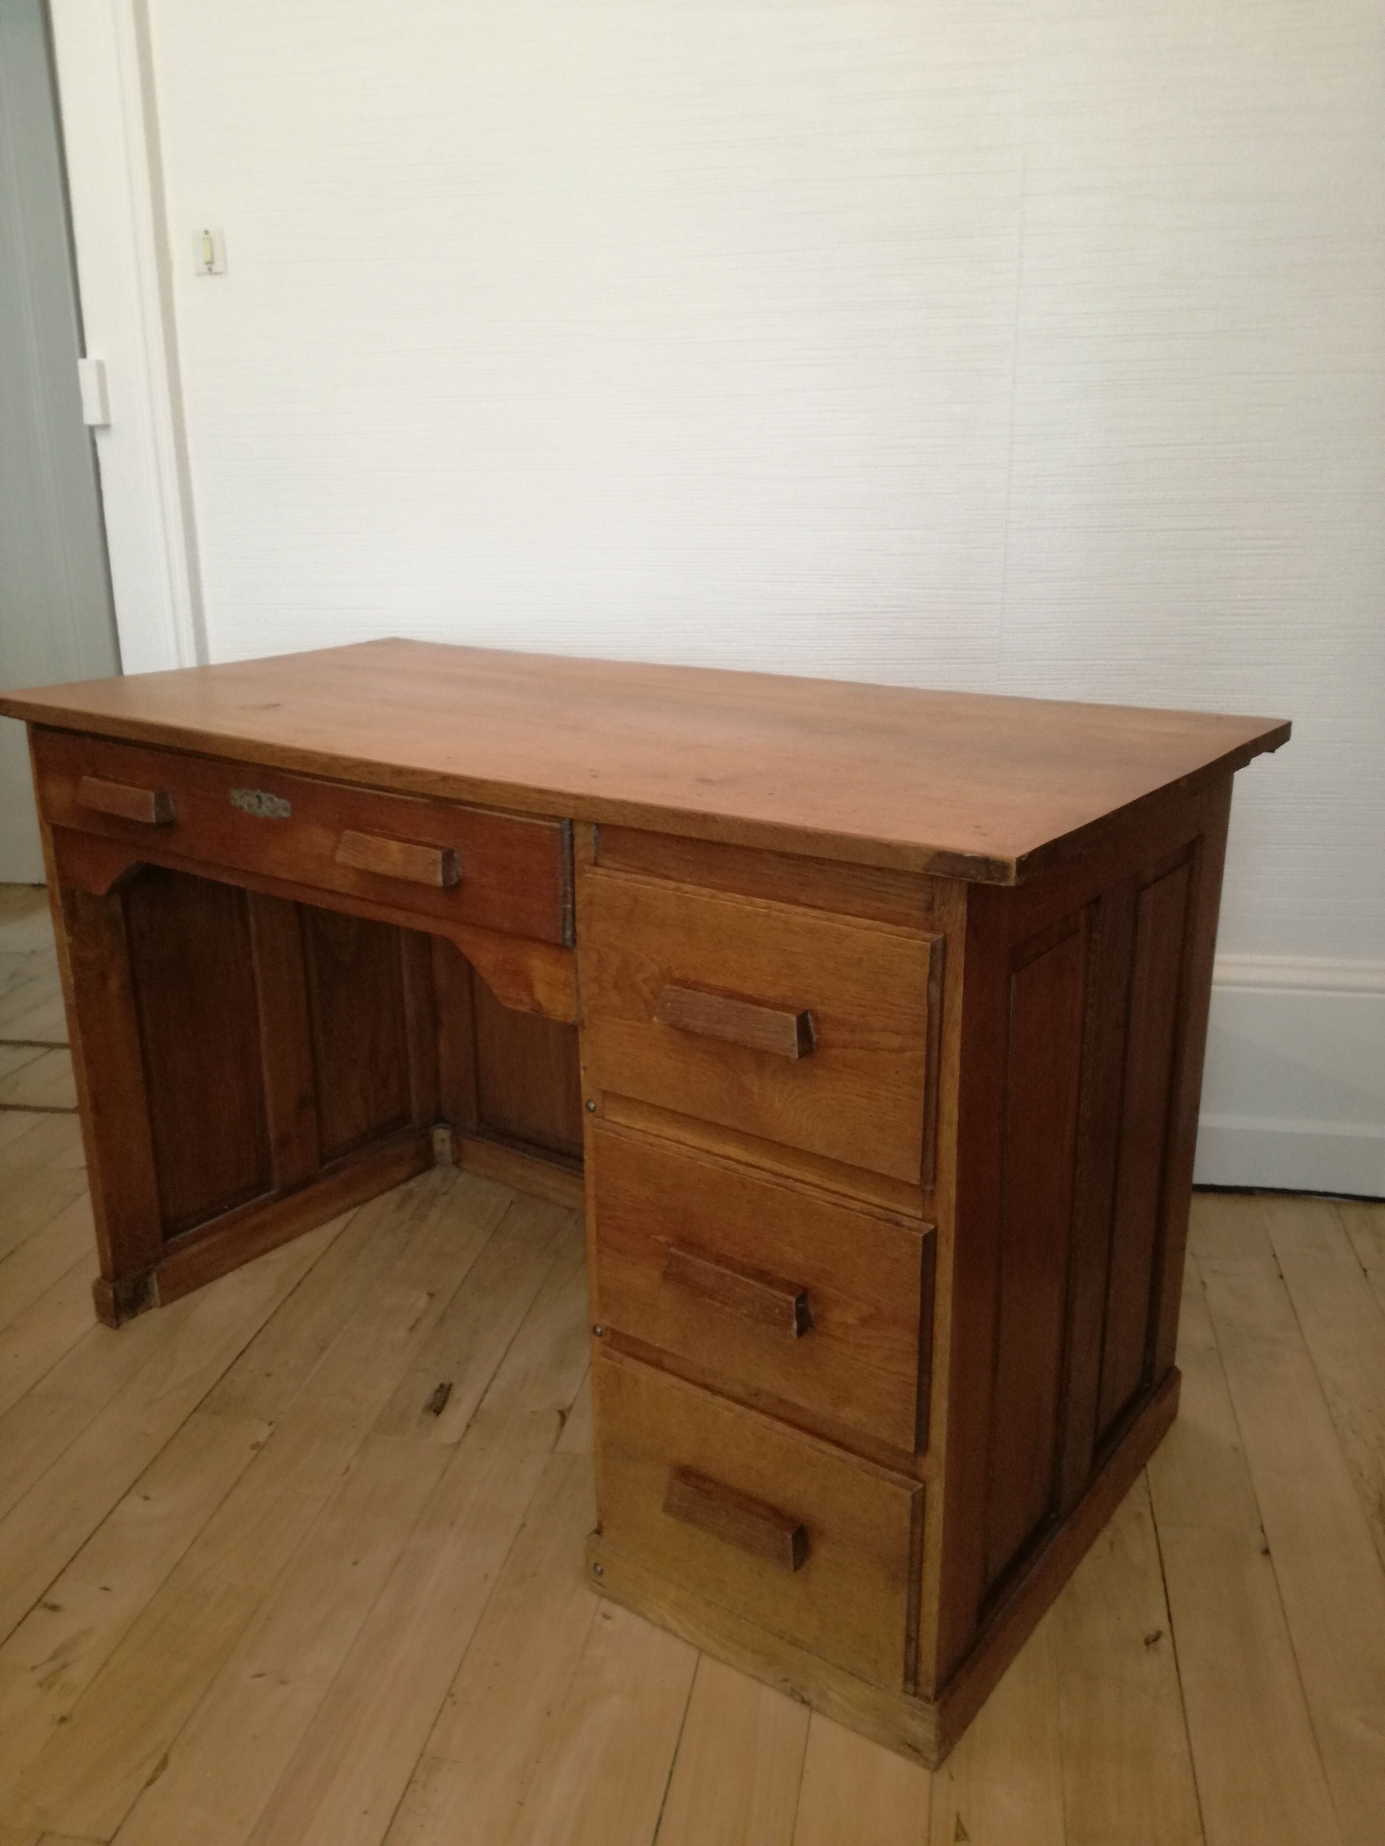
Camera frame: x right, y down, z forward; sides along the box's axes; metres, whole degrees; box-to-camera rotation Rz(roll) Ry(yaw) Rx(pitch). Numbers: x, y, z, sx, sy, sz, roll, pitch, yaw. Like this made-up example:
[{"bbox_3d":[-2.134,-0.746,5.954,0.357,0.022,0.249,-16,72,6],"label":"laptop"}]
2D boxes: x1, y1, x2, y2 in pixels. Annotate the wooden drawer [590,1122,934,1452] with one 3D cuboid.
[{"bbox_3d":[0.166,0.239,1.318,0.322,0.195,0.491,11,20,35],"label":"wooden drawer"}]

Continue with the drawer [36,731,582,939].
[{"bbox_3d":[-0.295,-0.147,1.551,0.784,0.110,0.491,11,20,35],"label":"drawer"}]

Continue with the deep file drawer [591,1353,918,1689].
[{"bbox_3d":[0.169,0.454,1.382,0.323,0.206,0.491,11,20,35],"label":"deep file drawer"}]

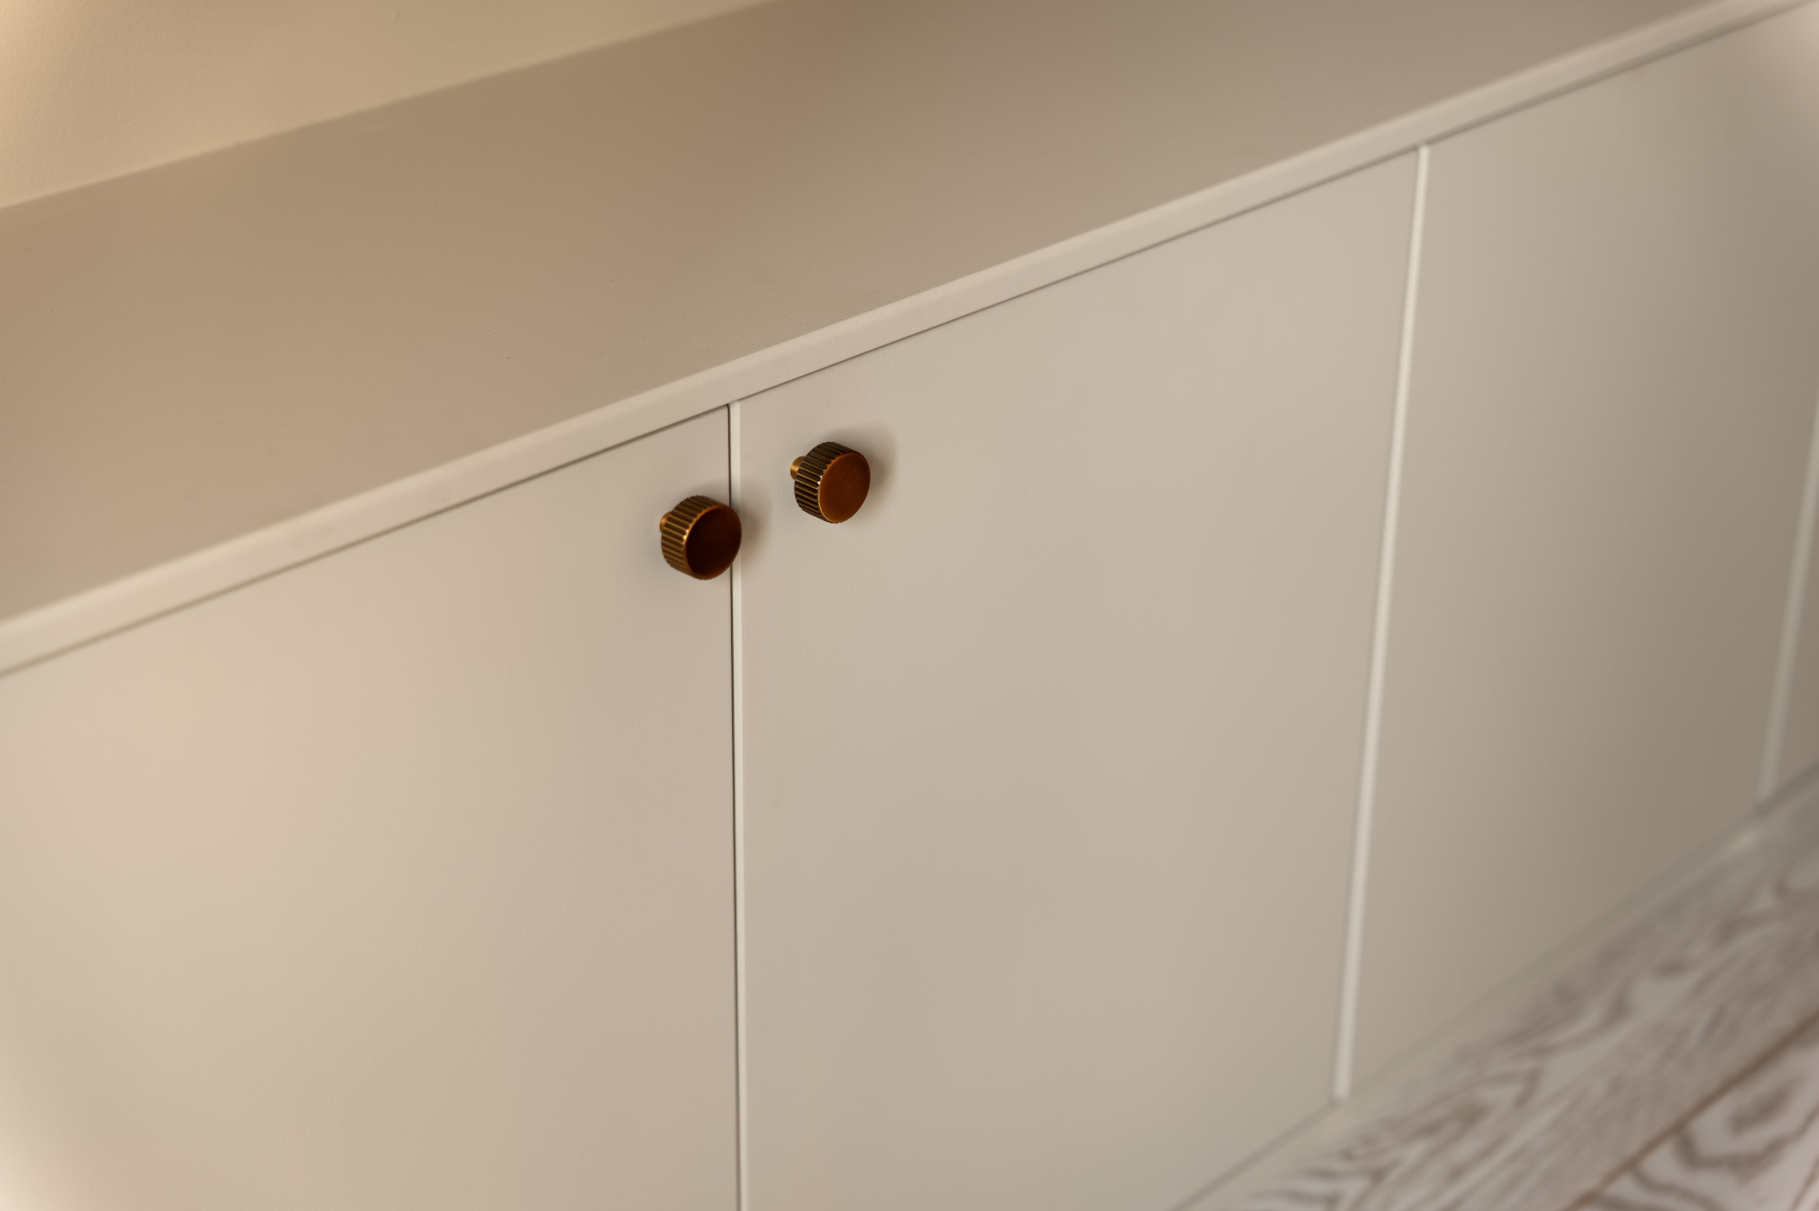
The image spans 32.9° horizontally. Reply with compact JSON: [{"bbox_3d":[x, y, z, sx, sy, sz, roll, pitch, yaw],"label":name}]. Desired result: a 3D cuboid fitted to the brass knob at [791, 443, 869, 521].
[{"bbox_3d":[-0.037,-0.054,1.308,0.028,0.031,0.031,23,34,38],"label":"brass knob"}]

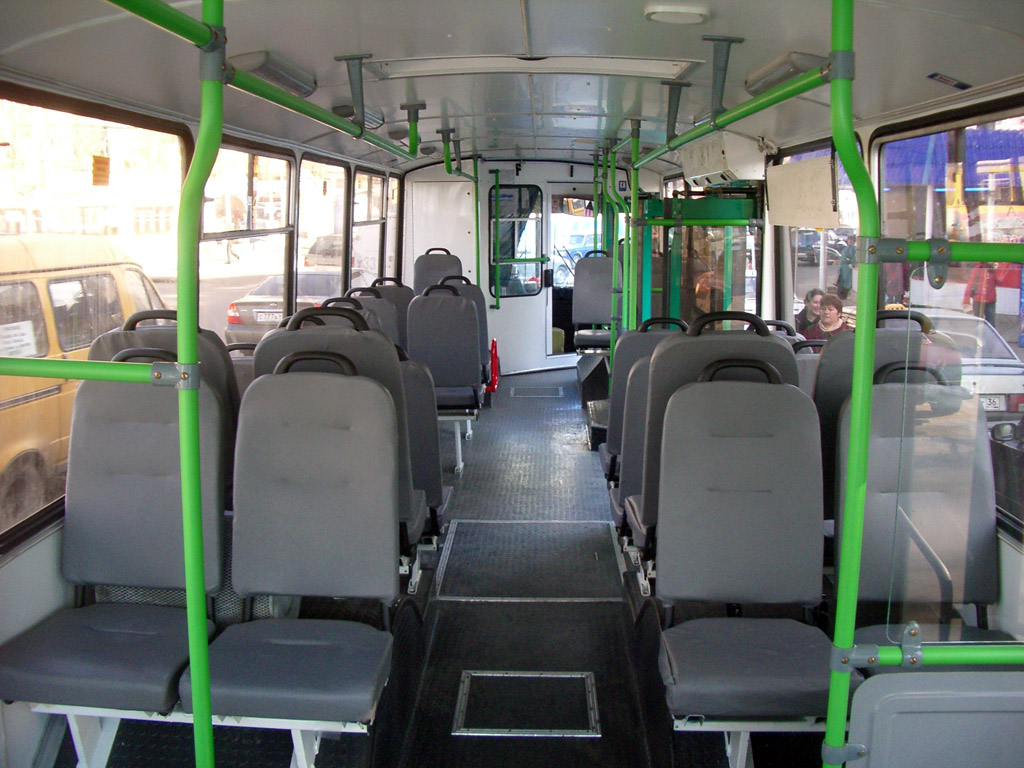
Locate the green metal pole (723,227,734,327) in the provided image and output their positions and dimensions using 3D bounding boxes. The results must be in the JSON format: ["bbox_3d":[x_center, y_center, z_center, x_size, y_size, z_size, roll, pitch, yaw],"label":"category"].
[{"bbox_3d":[1.371,-0.297,6.622,0.060,1.750,0.050,0,9,1],"label":"green metal pole"}]

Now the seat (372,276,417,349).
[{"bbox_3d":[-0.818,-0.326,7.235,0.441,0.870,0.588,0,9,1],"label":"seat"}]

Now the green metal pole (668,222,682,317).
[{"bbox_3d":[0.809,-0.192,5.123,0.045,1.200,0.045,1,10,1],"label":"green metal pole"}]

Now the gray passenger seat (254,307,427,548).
[{"bbox_3d":[-0.472,0.123,2.922,0.420,0.730,0.570,1,10,1],"label":"gray passenger seat"}]

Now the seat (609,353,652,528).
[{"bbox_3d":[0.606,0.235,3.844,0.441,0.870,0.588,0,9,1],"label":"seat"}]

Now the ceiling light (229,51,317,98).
[{"bbox_3d":[-0.697,-0.891,2.989,0.140,0.075,0.580,1,10,1],"label":"ceiling light"}]

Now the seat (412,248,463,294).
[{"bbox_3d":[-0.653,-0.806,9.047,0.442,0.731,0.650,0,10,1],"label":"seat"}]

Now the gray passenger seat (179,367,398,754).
[{"bbox_3d":[-0.505,0.338,2.517,0.457,0.761,0.700,0,10,1],"label":"gray passenger seat"}]

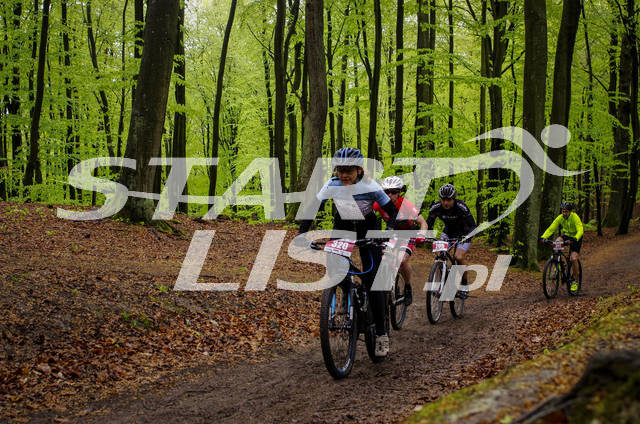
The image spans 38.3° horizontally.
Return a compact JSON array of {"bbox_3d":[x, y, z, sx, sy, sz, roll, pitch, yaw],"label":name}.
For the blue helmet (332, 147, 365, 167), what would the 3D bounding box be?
[{"bbox_3d":[0.211,-0.409,6.870,0.220,0.160,0.280,1,8,18],"label":"blue helmet"}]

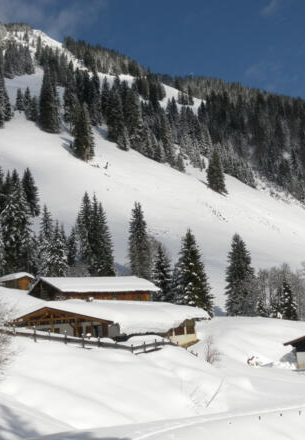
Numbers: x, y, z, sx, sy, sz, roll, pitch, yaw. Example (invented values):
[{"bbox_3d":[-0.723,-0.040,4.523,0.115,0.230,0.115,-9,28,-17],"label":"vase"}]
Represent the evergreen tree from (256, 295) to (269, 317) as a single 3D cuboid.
[{"bbox_3d":[22.245,17.290,120.000,2.830,4.450,2.830,0,-6,0],"label":"evergreen tree"}]

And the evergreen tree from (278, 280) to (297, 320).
[{"bbox_3d":[22.850,13.700,100.450,3.270,6.880,3.270,-2,-7,0],"label":"evergreen tree"}]

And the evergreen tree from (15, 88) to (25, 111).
[{"bbox_3d":[-68.959,-62.951,310.000,5.220,11.490,5.220,0,-6,0],"label":"evergreen tree"}]

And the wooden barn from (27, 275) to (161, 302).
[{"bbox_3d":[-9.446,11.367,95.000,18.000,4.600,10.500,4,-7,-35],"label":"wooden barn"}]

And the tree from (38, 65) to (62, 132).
[{"bbox_3d":[-36.730,-43.060,211.590,8.240,24.410,8.240,-2,-7,0],"label":"tree"}]

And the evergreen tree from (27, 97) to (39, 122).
[{"bbox_3d":[-43.240,-40.170,215.640,4.220,9.780,4.220,-2,-7,0],"label":"evergreen tree"}]

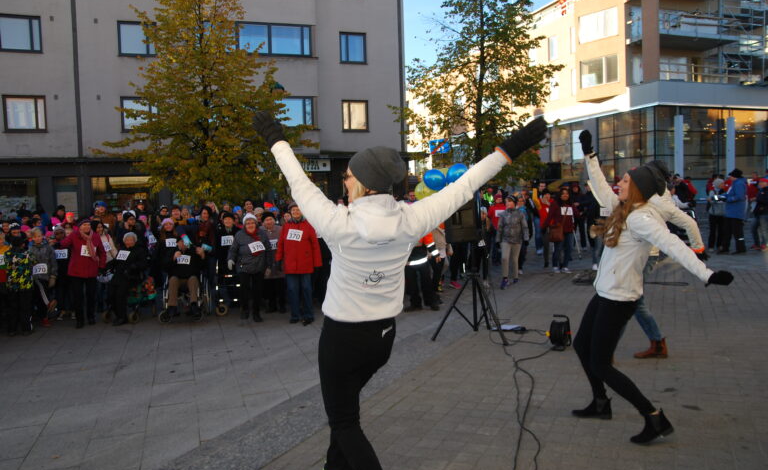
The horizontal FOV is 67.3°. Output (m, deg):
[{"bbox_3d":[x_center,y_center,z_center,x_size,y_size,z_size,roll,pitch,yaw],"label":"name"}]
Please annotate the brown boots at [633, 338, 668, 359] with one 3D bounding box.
[{"bbox_3d":[2.382,1.004,5.136,0.285,0.165,0.100,-1,3,10],"label":"brown boots"}]

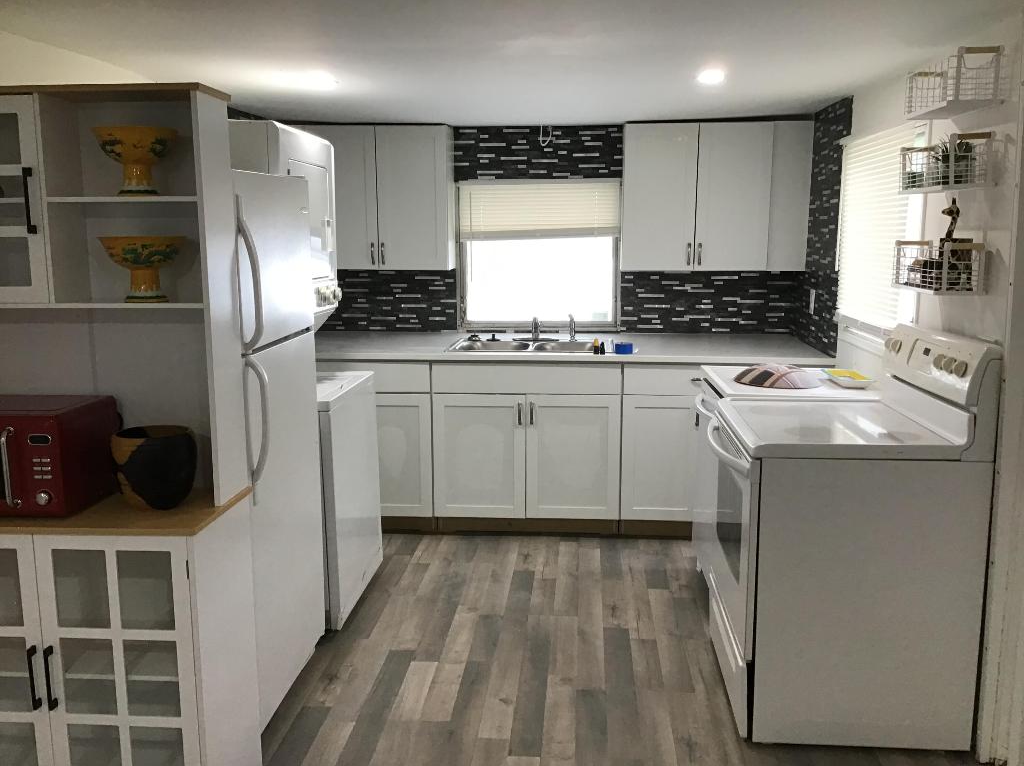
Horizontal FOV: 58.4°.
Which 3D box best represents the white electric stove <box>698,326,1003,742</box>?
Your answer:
[{"bbox_3d":[1.014,0.426,2.940,0.695,1.173,0.740,1,10,4],"label":"white electric stove"}]

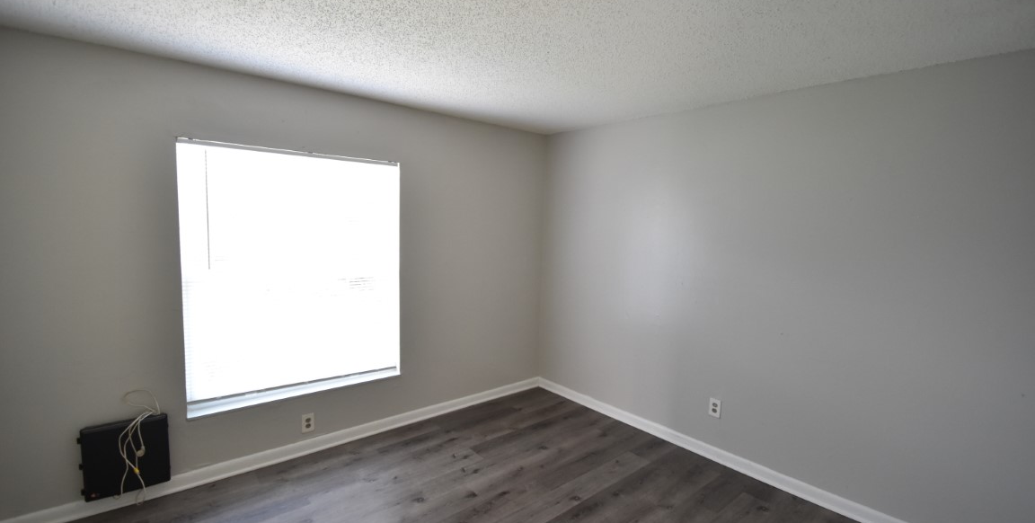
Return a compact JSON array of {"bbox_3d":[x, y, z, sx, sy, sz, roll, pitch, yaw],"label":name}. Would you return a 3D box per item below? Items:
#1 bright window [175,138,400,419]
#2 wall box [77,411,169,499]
[{"bbox_3d":[-1.400,0.064,2.835,1.300,1.530,0.050,-3,7,-40],"label":"bright window"},{"bbox_3d":[-2.065,1.030,2.268,0.370,0.370,0.080,-3,7,-40],"label":"wall box"}]

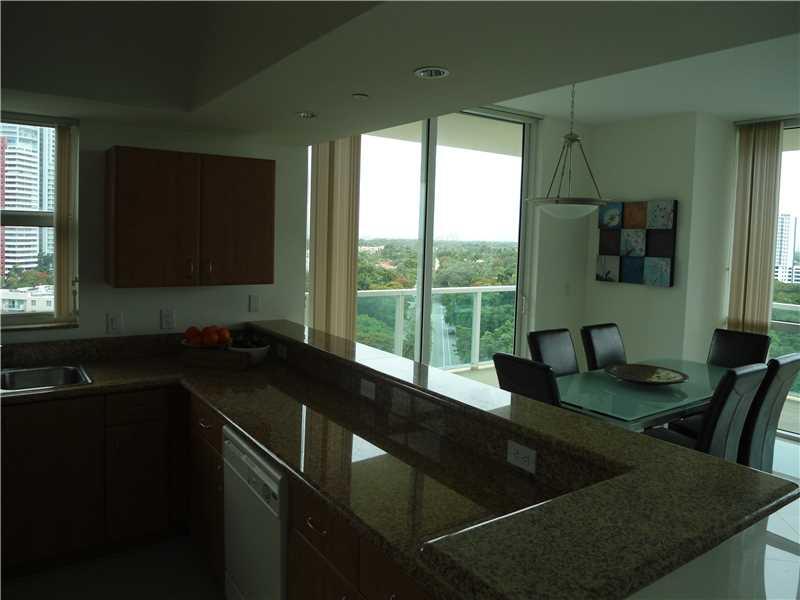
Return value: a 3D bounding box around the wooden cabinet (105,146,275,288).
[{"bbox_3d":[-1.235,-0.473,3.572,0.900,0.750,0.330,-3,8,-34],"label":"wooden cabinet"}]

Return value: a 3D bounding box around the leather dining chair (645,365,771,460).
[{"bbox_3d":[1.781,0.842,3.622,0.440,1.000,0.580,-3,8,-34],"label":"leather dining chair"}]

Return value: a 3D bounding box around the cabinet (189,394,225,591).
[{"bbox_3d":[-0.645,0.864,2.951,0.600,0.760,0.510,-3,8,-34],"label":"cabinet"}]

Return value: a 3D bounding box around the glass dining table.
[{"bbox_3d":[1.677,0.921,4.027,1.830,0.750,0.880,-3,8,-34],"label":"glass dining table"}]

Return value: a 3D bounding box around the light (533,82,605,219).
[{"bbox_3d":[0.996,-0.911,3.508,0.470,0.860,0.470,-3,8,-34],"label":"light"}]

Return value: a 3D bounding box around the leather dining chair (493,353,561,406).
[{"bbox_3d":[0.895,0.829,3.542,0.580,1.000,0.440,-3,8,-34],"label":"leather dining chair"}]

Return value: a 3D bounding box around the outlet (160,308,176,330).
[{"bbox_3d":[-1.432,0.127,3.701,0.080,0.120,0.012,-3,8,-34],"label":"outlet"}]

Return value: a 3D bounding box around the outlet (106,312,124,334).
[{"bbox_3d":[-1.672,0.139,3.537,0.085,0.120,0.012,-3,8,-34],"label":"outlet"}]

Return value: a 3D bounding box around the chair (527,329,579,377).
[{"bbox_3d":[1.248,0.764,4.218,0.440,1.000,0.580,-3,8,-34],"label":"chair"}]

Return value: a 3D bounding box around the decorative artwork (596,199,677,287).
[{"bbox_3d":[2.066,-0.512,5.356,0.040,0.740,0.780,-3,8,-34],"label":"decorative artwork"}]

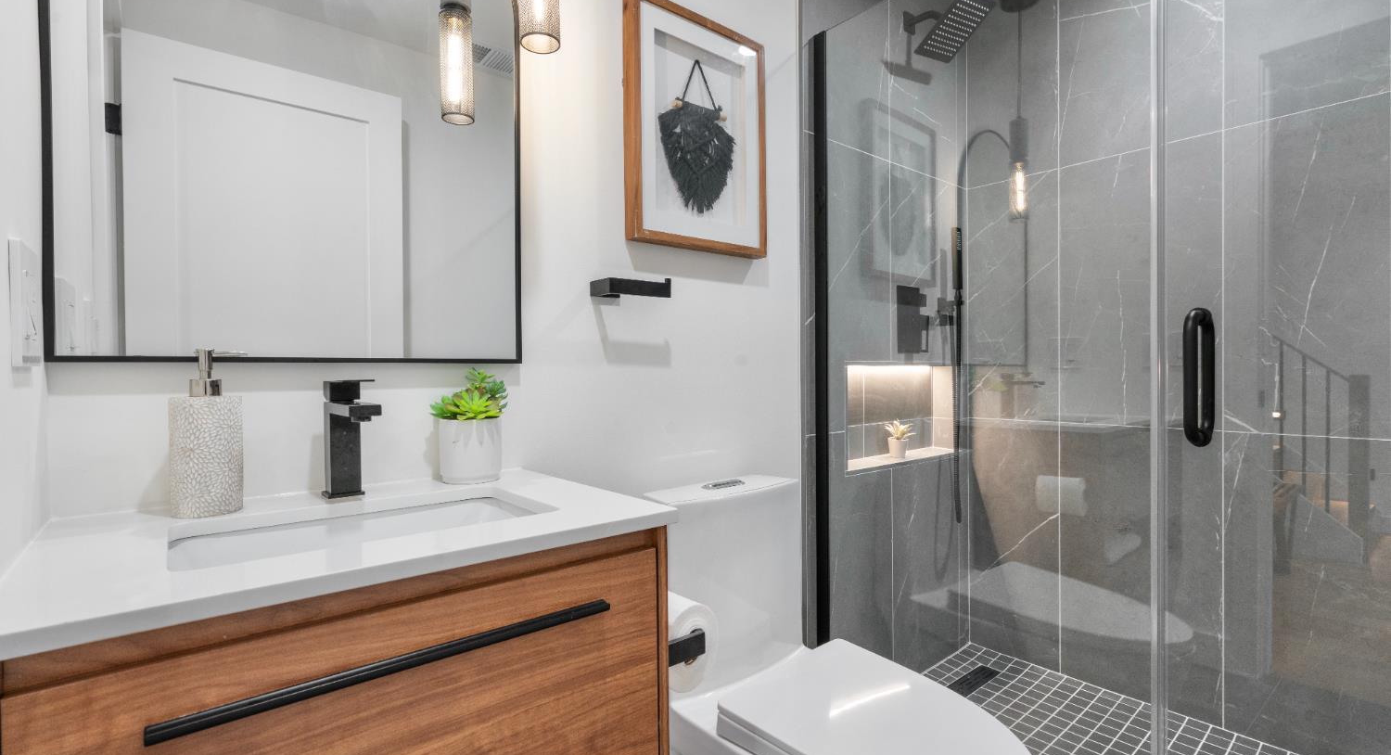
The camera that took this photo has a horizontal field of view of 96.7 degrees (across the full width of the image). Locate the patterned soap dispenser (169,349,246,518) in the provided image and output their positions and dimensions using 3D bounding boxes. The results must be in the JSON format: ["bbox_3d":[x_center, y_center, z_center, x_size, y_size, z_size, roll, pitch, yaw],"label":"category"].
[{"bbox_3d":[-0.622,0.068,0.793,0.081,0.209,0.074,-1,1,-40],"label":"patterned soap dispenser"}]

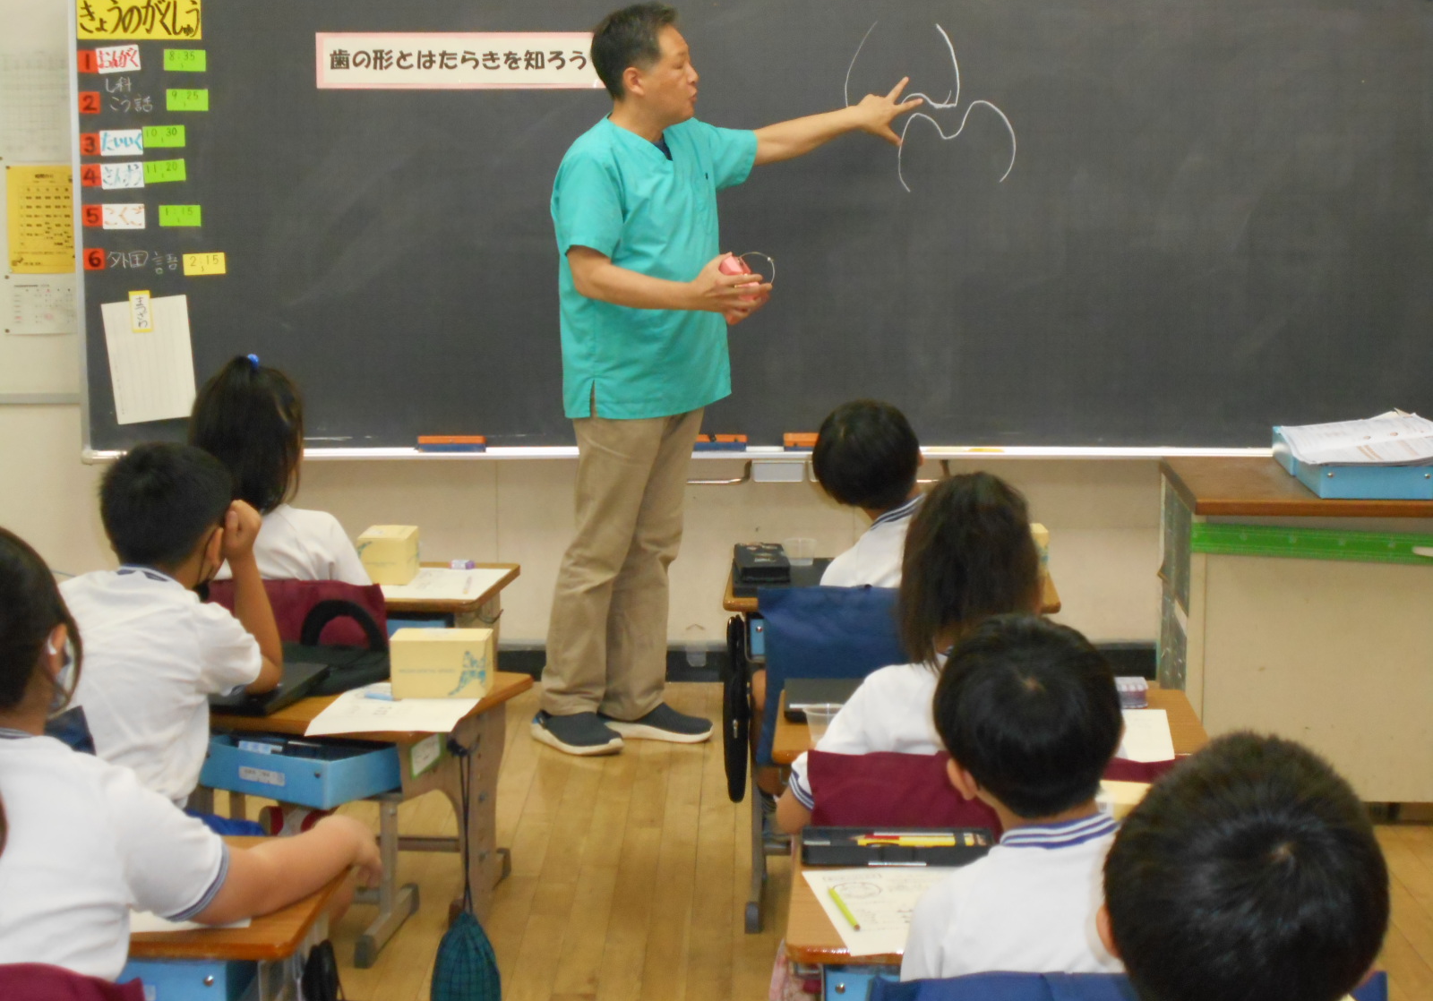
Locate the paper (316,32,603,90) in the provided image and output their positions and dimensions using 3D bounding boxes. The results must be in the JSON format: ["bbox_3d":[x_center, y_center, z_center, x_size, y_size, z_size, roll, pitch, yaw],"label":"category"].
[{"bbox_3d":[-0.625,-1.077,6.686,0.710,0.138,0.006,0,8,1],"label":"paper"}]

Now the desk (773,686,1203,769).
[{"bbox_3d":[0.387,0.604,3.920,0.600,0.585,0.410,0,8,3],"label":"desk"}]

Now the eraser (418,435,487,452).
[{"bbox_3d":[-0.653,-0.141,6.755,0.168,0.036,0.062,0,8,1],"label":"eraser"}]

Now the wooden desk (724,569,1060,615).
[{"bbox_3d":[0.330,0.448,5.158,0.600,0.585,0.410,0,8,3],"label":"wooden desk"}]

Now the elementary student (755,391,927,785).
[{"bbox_3d":[0.286,0.285,4.883,0.432,0.985,0.683,0,8,-2],"label":"elementary student"}]

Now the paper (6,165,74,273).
[{"bbox_3d":[-1.718,-0.720,7.001,0.191,0.276,0.010,0,8,0],"label":"paper"}]

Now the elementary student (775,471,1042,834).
[{"bbox_3d":[0.300,0.442,3.615,0.430,0.990,0.520,0,8,3],"label":"elementary student"}]

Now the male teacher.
[{"bbox_3d":[0.035,-0.287,6.361,0.560,1.680,0.840,6,10,38],"label":"male teacher"}]

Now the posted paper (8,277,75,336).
[{"bbox_3d":[-1.728,-0.501,7.030,0.196,0.154,0.010,0,8,0],"label":"posted paper"}]

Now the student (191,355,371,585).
[{"bbox_3d":[-0.754,0.250,4.899,0.422,1.045,0.663,1,8,8],"label":"student"}]

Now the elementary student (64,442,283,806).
[{"bbox_3d":[-0.775,0.425,3.774,0.400,0.980,0.520,2,8,16],"label":"elementary student"}]

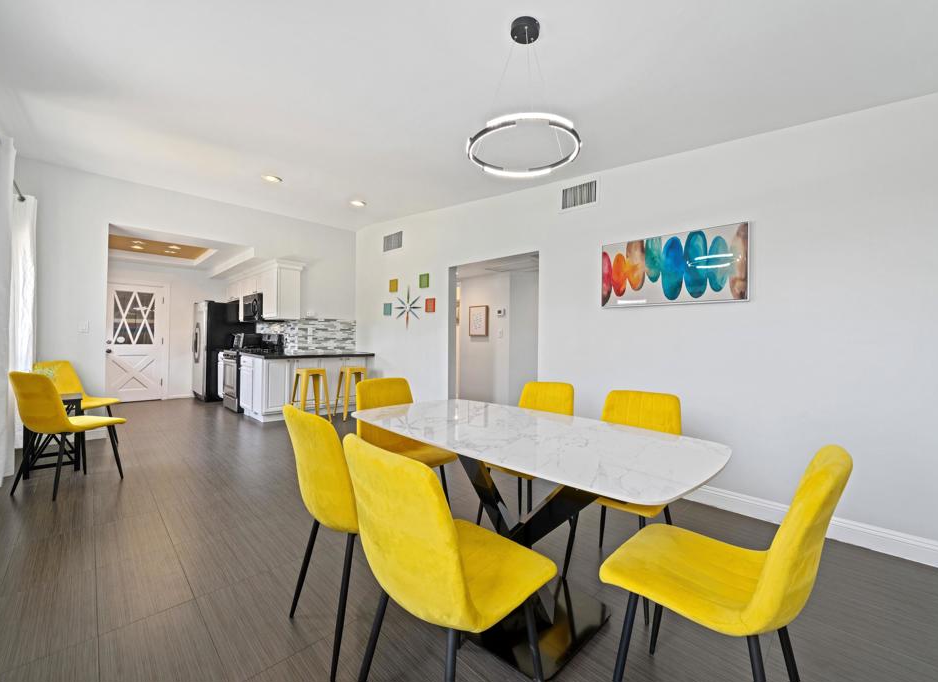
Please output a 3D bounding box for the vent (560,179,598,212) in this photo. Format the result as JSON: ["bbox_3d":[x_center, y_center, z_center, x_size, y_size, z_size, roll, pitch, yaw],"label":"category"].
[{"bbox_3d":[0.973,-1.303,3.575,0.026,0.232,0.388,1,0,-44],"label":"vent"}]

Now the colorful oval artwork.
[{"bbox_3d":[1.490,-0.531,3.010,0.036,0.541,1.045,1,0,-44],"label":"colorful oval artwork"}]

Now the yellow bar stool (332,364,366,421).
[{"bbox_3d":[-1.717,0.747,5.849,0.435,0.729,0.441,1,0,-44],"label":"yellow bar stool"}]

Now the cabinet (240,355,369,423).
[{"bbox_3d":[-2.455,0.649,6.026,1.542,0.904,1.198,1,0,-44],"label":"cabinet"}]

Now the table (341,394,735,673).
[{"bbox_3d":[0.165,0.758,1.778,0.911,0.753,1.650,1,0,-44],"label":"table"}]

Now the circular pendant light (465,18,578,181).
[{"bbox_3d":[0.254,-1.140,1.816,0.515,0.579,0.515,1,0,0],"label":"circular pendant light"}]

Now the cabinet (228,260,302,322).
[{"bbox_3d":[-3.603,-0.754,6.810,0.373,0.842,2.836,1,0,-44],"label":"cabinet"}]

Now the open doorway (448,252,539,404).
[{"bbox_3d":[0.253,0.126,4.408,0.130,2.023,1.332,1,0,-44],"label":"open doorway"}]

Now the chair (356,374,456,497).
[{"bbox_3d":[-0.367,0.692,2.429,0.446,0.870,0.559,1,0,-44],"label":"chair"}]

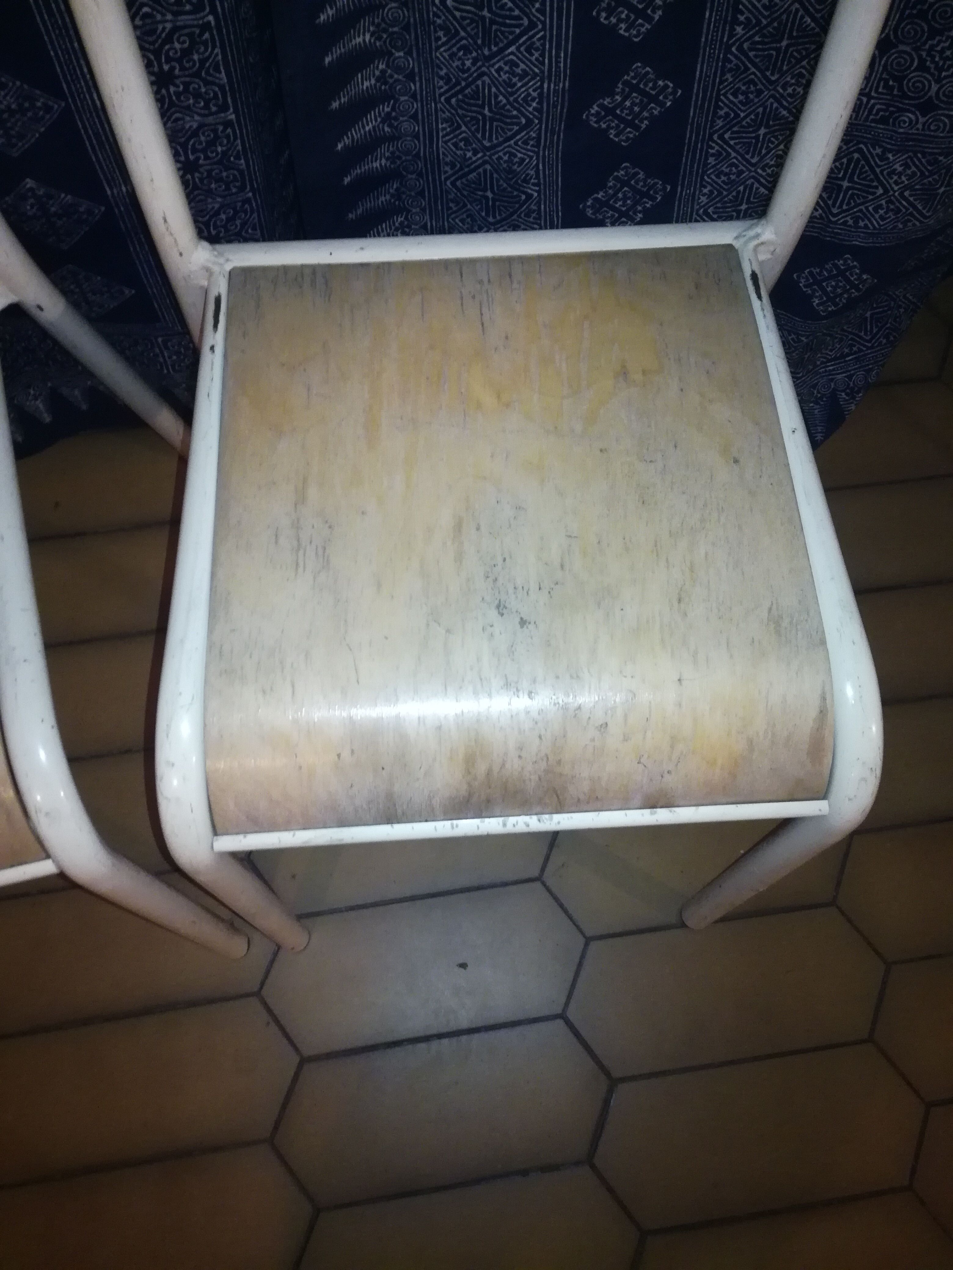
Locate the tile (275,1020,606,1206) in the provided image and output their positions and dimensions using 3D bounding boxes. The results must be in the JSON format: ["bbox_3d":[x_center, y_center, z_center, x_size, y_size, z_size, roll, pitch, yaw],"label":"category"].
[{"bbox_3d":[-0.029,0.425,0.886,0.302,0.010,0.116,-8,71,-4],"label":"tile"}]

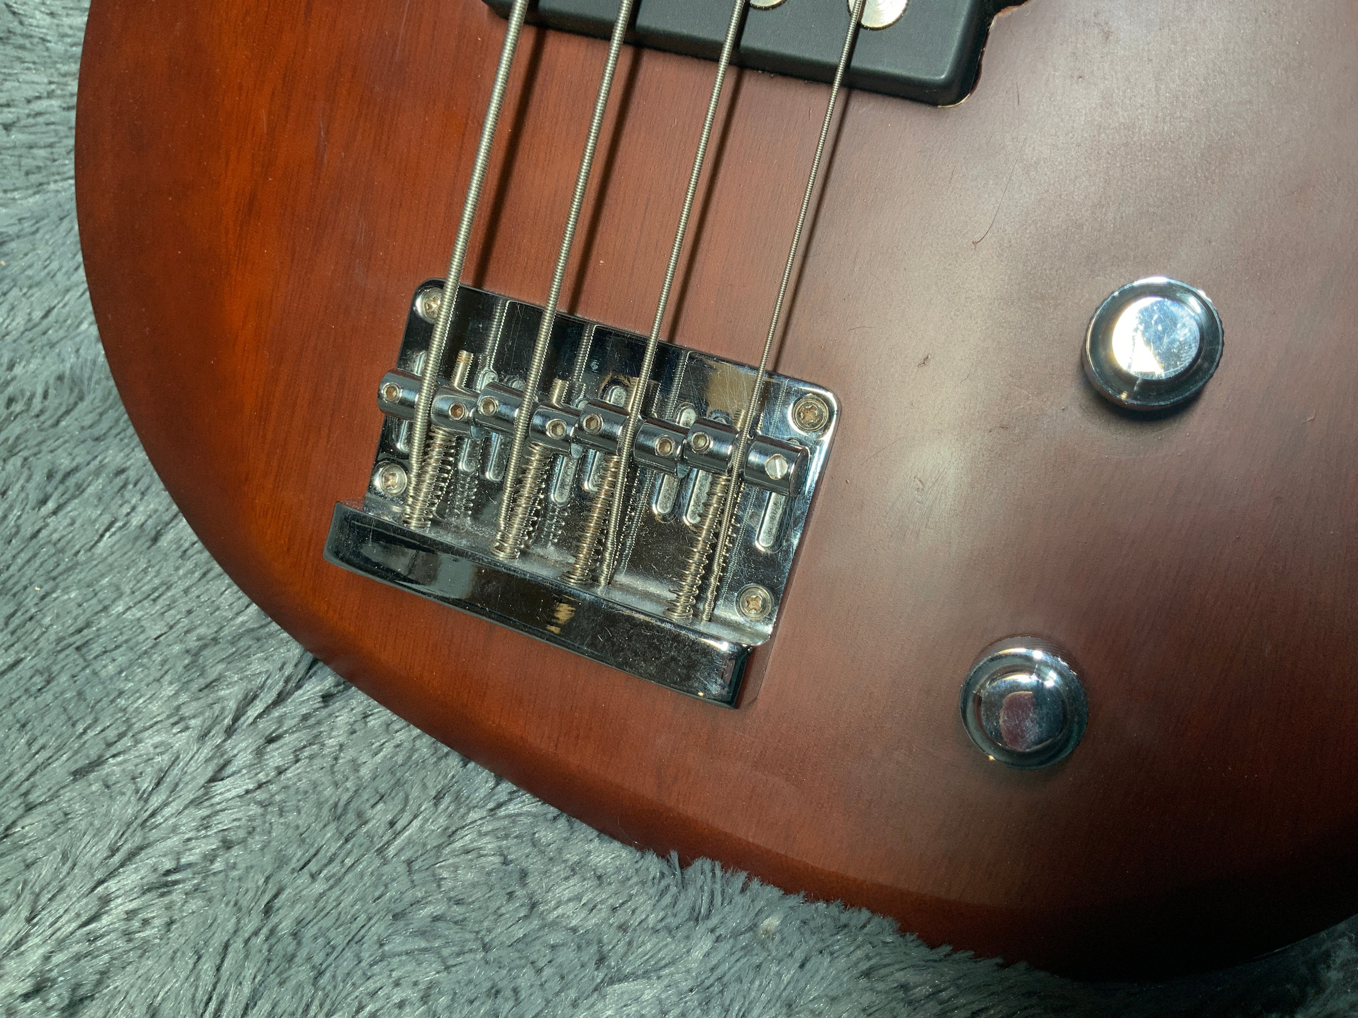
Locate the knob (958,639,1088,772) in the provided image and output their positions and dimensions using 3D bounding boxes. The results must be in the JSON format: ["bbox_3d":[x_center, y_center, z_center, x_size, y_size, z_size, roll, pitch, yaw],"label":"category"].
[{"bbox_3d":[0.052,0.029,0.171,0.018,0.017,0.018,1,93,18],"label":"knob"}]

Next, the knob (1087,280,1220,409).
[{"bbox_3d":[0.068,-0.024,0.164,0.018,0.017,0.018,1,93,18],"label":"knob"}]

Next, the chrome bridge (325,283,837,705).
[{"bbox_3d":[-0.019,-0.005,0.195,0.081,0.012,0.054,18,98,16],"label":"chrome bridge"}]

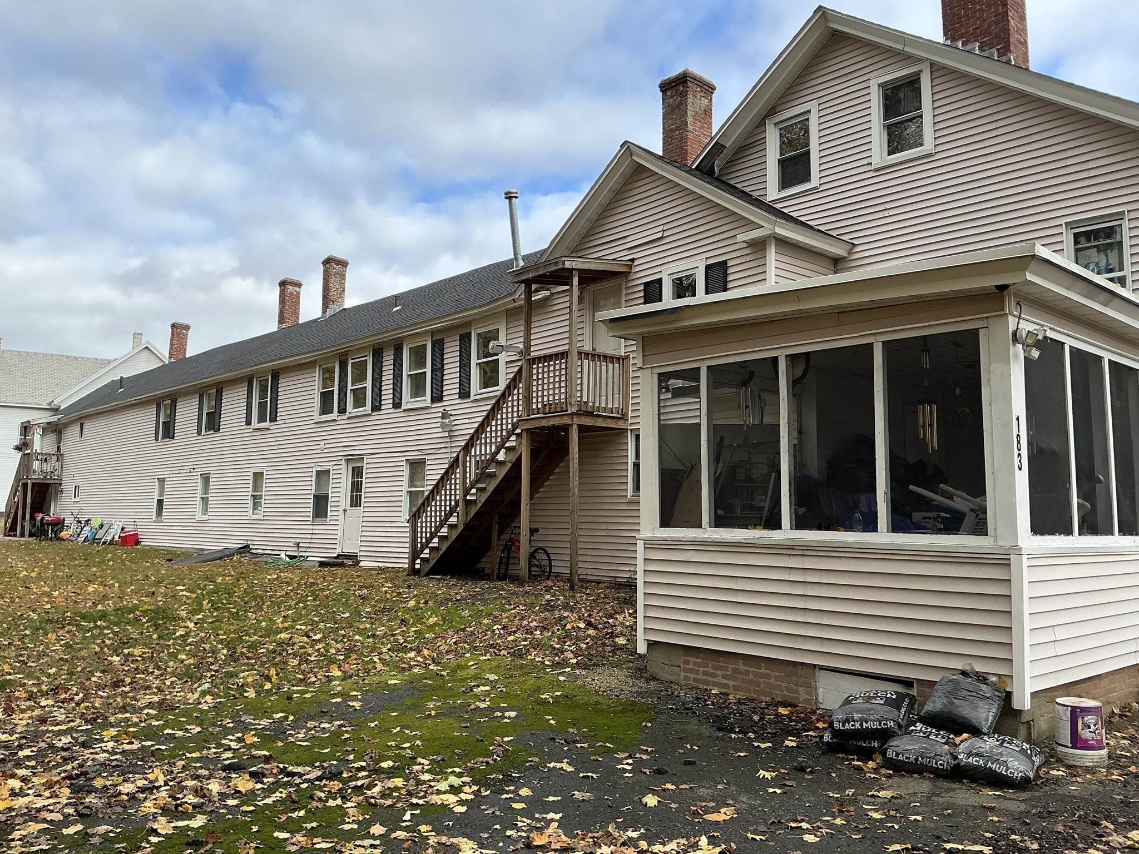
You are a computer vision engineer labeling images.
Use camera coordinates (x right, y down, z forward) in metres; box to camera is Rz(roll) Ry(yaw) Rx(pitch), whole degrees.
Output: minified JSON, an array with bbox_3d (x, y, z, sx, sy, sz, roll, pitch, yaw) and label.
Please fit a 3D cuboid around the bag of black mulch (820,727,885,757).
[{"bbox_3d":[1.927,2.009,6.020,0.430,0.150,0.550,-3,-7,29],"label":"bag of black mulch"}]

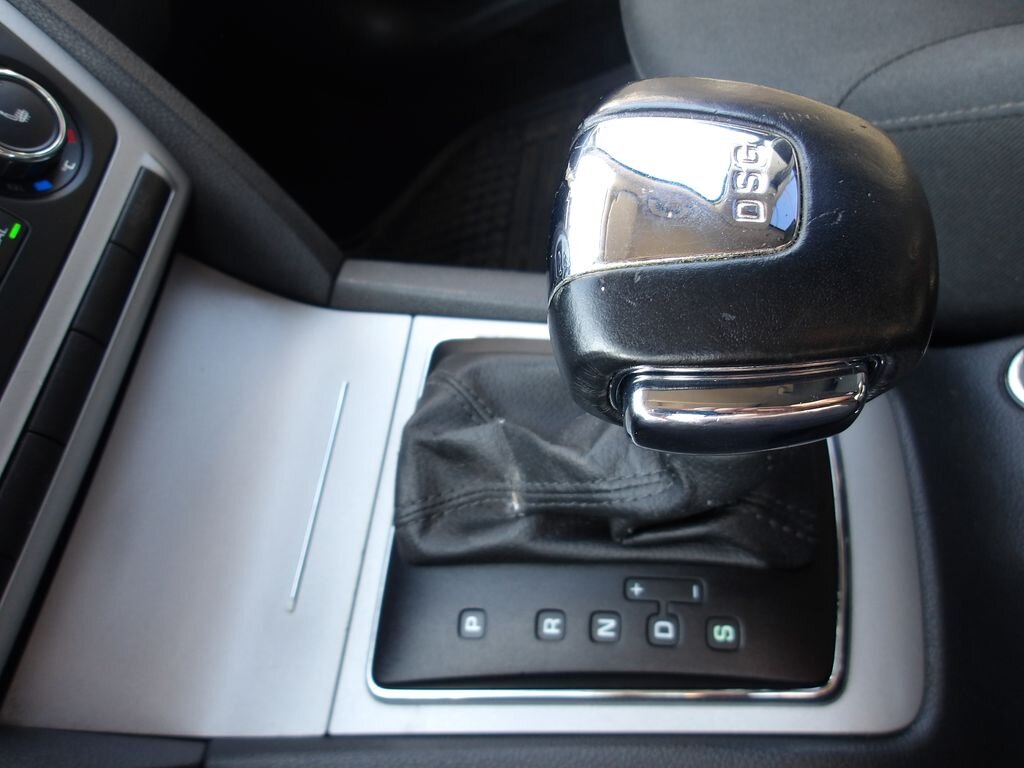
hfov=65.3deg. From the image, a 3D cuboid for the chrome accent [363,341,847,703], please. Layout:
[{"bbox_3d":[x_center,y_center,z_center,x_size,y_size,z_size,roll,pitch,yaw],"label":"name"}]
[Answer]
[{"bbox_3d":[0.028,0.036,0.251,0.140,0.009,0.129,-4,60,20],"label":"chrome accent"}]

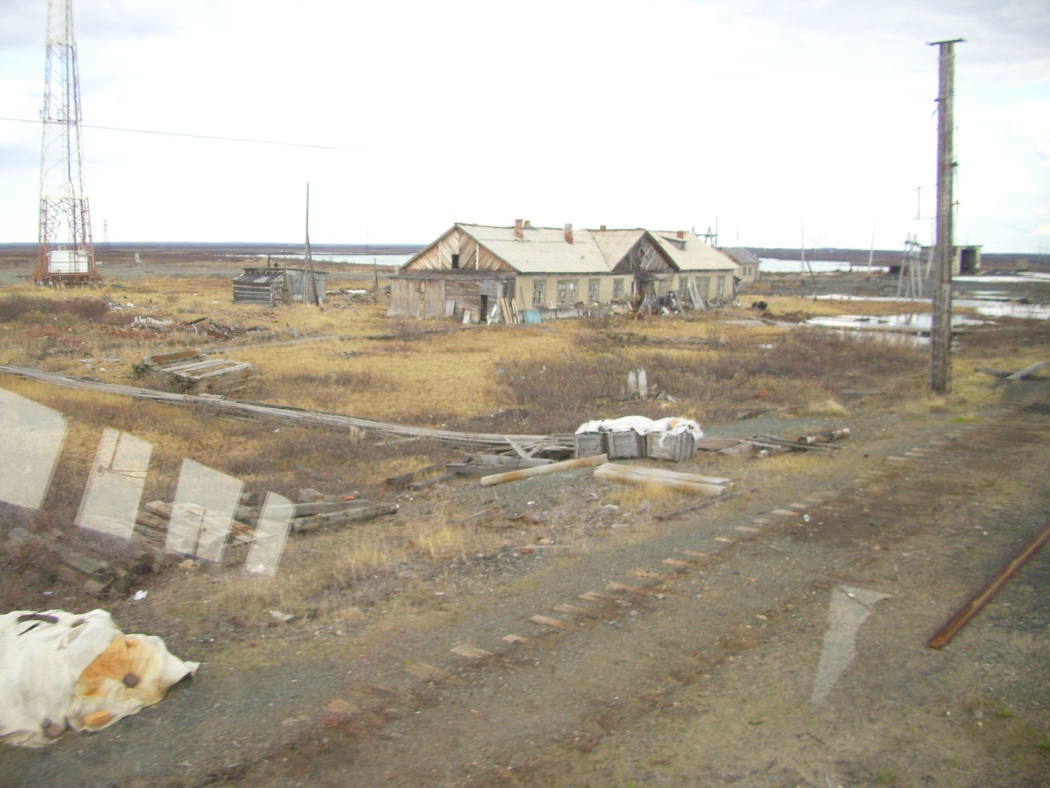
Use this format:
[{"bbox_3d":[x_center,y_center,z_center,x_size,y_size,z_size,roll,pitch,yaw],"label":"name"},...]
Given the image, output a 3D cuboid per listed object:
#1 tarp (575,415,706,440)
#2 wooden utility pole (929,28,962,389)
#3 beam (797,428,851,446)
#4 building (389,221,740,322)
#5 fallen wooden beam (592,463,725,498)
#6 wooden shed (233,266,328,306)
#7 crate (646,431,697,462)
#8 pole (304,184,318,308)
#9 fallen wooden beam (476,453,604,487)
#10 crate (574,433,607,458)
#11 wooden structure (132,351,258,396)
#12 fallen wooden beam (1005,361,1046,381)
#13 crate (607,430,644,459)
[{"bbox_3d":[2.360,0.735,21.474,2.592,0.404,0.765,1,8,6],"label":"tarp"},{"bbox_3d":[12.222,-5.039,30.013,0.850,10.136,0.400,4,9,39],"label":"wooden utility pole"},{"bbox_3d":[6.722,0.946,23.062,0.190,0.190,2.188,9,10,44],"label":"beam"},{"bbox_3d":[4.441,-9.219,75.911,9.614,5.984,33.176,6,10,35],"label":"building"},{"bbox_3d":[2.490,1.550,18.989,2.478,0.196,0.562,5,9,30],"label":"fallen wooden beam"},{"bbox_3d":[-18.987,-8.478,79.872,5.600,2.750,4.600,8,11,43],"label":"wooden shed"},{"bbox_3d":[3.147,1.054,22.009,0.700,0.540,0.780,8,11,42],"label":"crate"},{"bbox_3d":[-15.735,-10.900,75.329,1.026,8.901,0.350,-1,8,-12],"label":"pole"},{"bbox_3d":[0.387,1.408,19.449,2.878,0.170,0.170,-8,11,-33],"label":"fallen wooden beam"},{"bbox_3d":[1.411,1.026,21.506,0.594,0.501,0.659,3,8,17],"label":"crate"},{"bbox_3d":[-10.112,-0.586,31.890,2.580,0.666,3.010,4,9,22],"label":"wooden structure"},{"bbox_3d":[16.319,-0.727,33.631,2.650,0.180,0.240,-13,15,-39],"label":"fallen wooden beam"},{"bbox_3d":[2.115,1.031,21.458,0.633,0.518,0.659,3,8,17],"label":"crate"}]

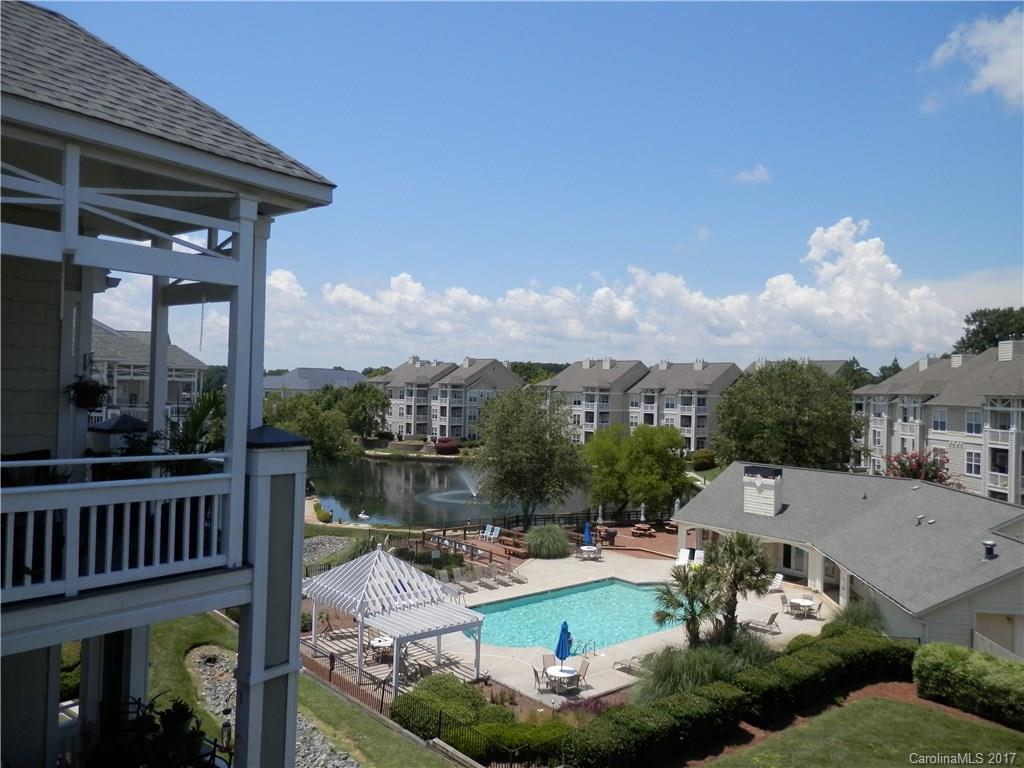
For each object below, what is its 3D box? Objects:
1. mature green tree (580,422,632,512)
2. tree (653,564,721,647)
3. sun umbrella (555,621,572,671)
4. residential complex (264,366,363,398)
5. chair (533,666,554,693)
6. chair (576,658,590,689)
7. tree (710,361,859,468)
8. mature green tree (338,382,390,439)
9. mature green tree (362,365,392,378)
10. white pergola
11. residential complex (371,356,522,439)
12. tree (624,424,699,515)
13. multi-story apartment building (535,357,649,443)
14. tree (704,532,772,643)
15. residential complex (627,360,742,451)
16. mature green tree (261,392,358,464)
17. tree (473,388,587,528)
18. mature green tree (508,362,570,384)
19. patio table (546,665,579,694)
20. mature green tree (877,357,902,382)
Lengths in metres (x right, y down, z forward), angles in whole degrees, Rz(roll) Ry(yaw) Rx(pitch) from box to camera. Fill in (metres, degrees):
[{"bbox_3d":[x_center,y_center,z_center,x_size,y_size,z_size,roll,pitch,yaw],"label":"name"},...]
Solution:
[{"bbox_3d":[8.503,7.893,66.952,5.200,8.820,5.200,2,0,7],"label":"mature green tree"},{"bbox_3d":[7.313,9.312,30.814,2.748,3.508,2.748,2,-1,0],"label":"tree"},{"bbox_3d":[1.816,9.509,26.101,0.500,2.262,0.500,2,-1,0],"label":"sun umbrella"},{"bbox_3d":[-45.572,3.018,165.975,27.000,12.900,14.000,2,0,-12],"label":"residential complex"},{"bbox_3d":[1.161,10.362,26.117,0.640,0.920,0.560,2,-1,-18],"label":"chair"},{"bbox_3d":[2.415,10.404,26.520,0.640,0.920,0.560,2,-1,-39],"label":"chair"},{"bbox_3d":[29.329,3.749,78.983,16.000,12.950,15.000,2,0,20],"label":"tree"},{"bbox_3d":[-24.798,4.482,125.070,8.452,9.466,8.452,2,-1,0],"label":"mature green tree"},{"bbox_3d":[-35.827,2.573,194.980,9.000,15.170,9.000,2,0,-10],"label":"mature green tree"},{"bbox_3d":[-4.869,9.048,29.918,4.850,4.800,6.900,2,-1,-44],"label":"white pergola"},{"bbox_3d":[-11.623,2.387,132.628,13.500,14.090,28.550,2,0,-40],"label":"residential complex"},{"bbox_3d":[13.008,8.112,65.951,6.800,8.650,6.400,2,0,11],"label":"tree"},{"bbox_3d":[14.650,2.883,120.201,13.000,13.880,15.710,2,0,-40],"label":"multi-story apartment building"},{"bbox_3d":[9.572,8.735,31.253,2.828,4.802,2.828,2,-1,0],"label":"tree"},{"bbox_3d":[27.988,3.194,114.423,13.000,13.380,14.990,2,0,-40],"label":"residential complex"},{"bbox_3d":[-27.788,5.875,101.073,13.385,9.970,12.000,2,-1,0],"label":"mature green tree"},{"bbox_3d":[1.340,5.927,56.631,8.565,11.093,8.565,2,-1,0],"label":"tree"},{"bbox_3d":[7.195,2.681,199.875,16.768,17.000,14.000,2,-1,0],"label":"mature green tree"},{"bbox_3d":[1.738,10.488,26.086,1.090,0.700,1.090,2,-1,0],"label":"patio table"},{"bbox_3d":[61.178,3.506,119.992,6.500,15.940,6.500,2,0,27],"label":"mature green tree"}]

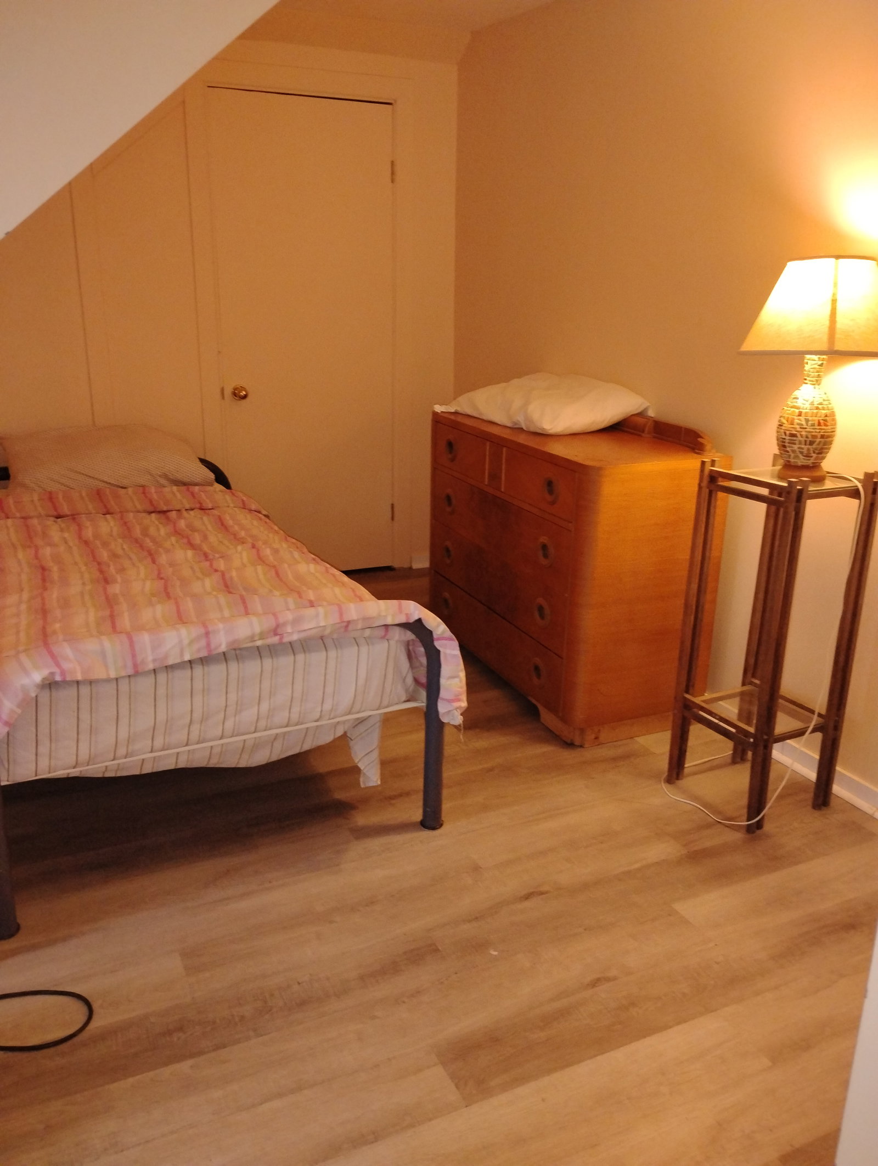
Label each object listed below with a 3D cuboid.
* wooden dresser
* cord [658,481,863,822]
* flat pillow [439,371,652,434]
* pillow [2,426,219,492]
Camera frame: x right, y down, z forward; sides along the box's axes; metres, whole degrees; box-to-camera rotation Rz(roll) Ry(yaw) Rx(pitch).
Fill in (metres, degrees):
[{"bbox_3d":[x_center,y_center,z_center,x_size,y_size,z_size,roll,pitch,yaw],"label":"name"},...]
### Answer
[{"bbox_3d":[0.407,-0.133,3.320,0.480,0.920,1.190,-6,19,-22],"label":"wooden dresser"},{"bbox_3d":[0.824,0.155,2.464,0.370,0.905,0.410,-7,19,-23],"label":"cord"},{"bbox_3d":[0.386,-0.652,3.370,0.450,0.170,0.710,-6,19,-22],"label":"flat pillow"},{"bbox_3d":[-1.233,-0.459,3.577,0.710,0.240,0.430,-7,19,-23],"label":"pillow"}]

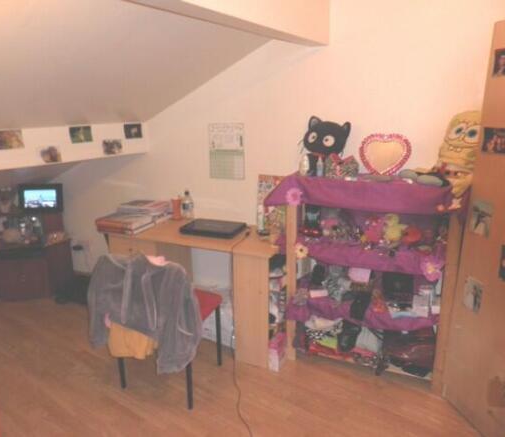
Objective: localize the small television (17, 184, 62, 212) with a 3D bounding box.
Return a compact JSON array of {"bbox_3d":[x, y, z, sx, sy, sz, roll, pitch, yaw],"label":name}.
[{"bbox_3d":[-1.933,-0.191,3.684,0.387,0.264,0.101,-2,15,-6],"label":"small television"}]

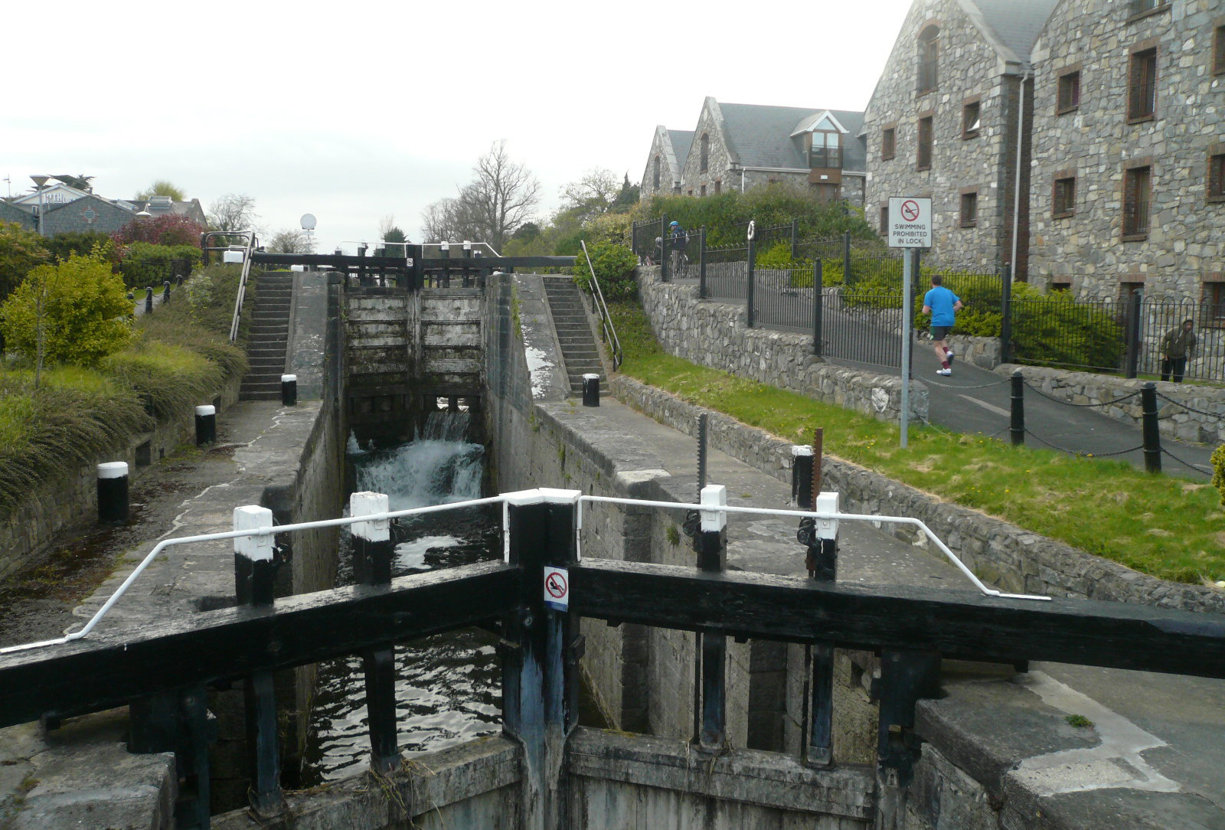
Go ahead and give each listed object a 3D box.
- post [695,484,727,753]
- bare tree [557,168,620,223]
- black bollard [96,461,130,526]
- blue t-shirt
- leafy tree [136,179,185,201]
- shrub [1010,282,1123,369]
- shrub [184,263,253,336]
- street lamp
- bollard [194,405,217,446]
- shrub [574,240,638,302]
[{"bbox_3d":[0.725,1.504,7.232,0.160,1.999,0.180,3,7,20],"label":"post"},{"bbox_3d":[-1.689,-13.384,70.551,4.900,8.259,4.700,0,8,0],"label":"bare tree"},{"bbox_3d":[-5.272,0.824,10.469,0.339,0.587,0.339,-1,8,-13],"label":"black bollard"},{"bbox_3d":[5.640,-1.864,17.000,0.600,0.730,0.360,-2,8,-19],"label":"blue t-shirt"},{"bbox_3d":[-35.627,-13.999,78.545,5.000,9.206,5.000,0,8,0],"label":"leafy tree"},{"bbox_3d":[7.623,-1.491,16.600,1.350,1.520,2.100,-1,8,-13],"label":"shrub"},{"bbox_3d":[-10.109,-2.960,25.437,1.600,1.750,1.900,-2,7,-20],"label":"shrub"},{"bbox_3d":[-18.191,-5.455,31.796,0.650,4.432,0.650,0,8,0],"label":"street lamp"},{"bbox_3d":[-6.875,0.183,16.749,0.350,0.661,0.350,-2,7,-22],"label":"bollard"},{"bbox_3d":[-0.159,-3.692,25.400,1.600,1.600,1.500,0,8,0],"label":"shrub"}]

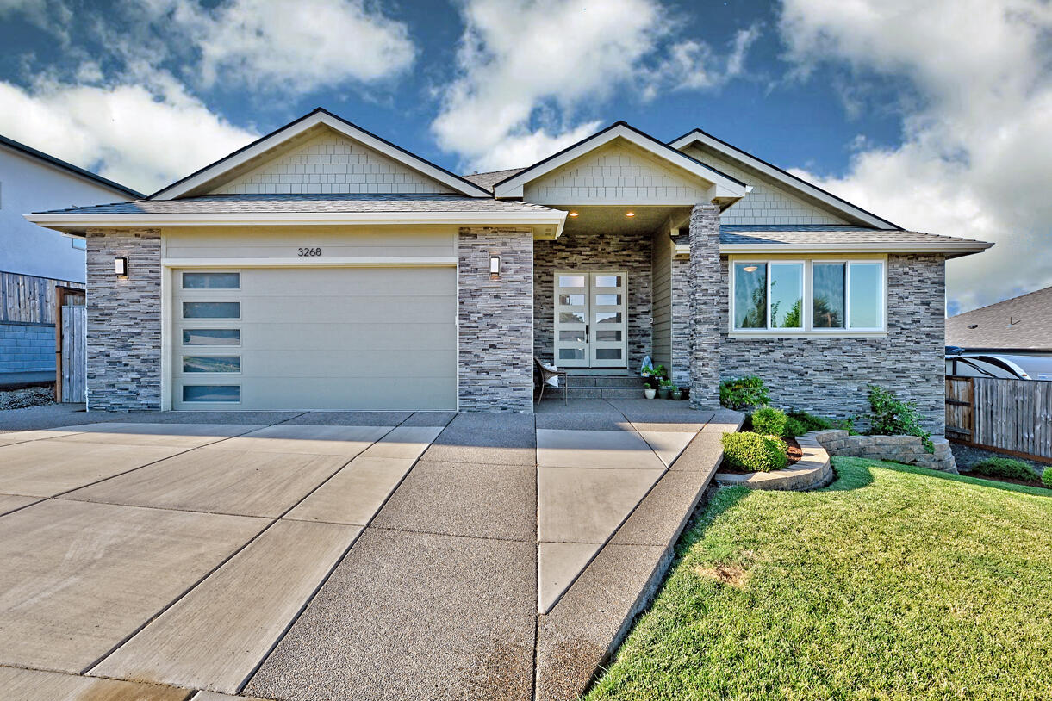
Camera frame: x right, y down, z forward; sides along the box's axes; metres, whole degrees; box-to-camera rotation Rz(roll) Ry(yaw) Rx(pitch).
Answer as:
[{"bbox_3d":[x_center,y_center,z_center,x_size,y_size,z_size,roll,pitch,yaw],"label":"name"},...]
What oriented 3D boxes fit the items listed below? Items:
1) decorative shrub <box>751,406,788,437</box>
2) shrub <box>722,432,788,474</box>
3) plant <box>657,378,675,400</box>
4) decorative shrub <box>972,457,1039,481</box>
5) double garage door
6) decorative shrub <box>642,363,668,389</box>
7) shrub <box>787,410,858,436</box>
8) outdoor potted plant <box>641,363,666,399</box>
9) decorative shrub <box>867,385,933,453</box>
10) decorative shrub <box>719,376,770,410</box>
[{"bbox_3d":[3.854,1.110,7.850,0.560,0.460,0.550,0,0,1],"label":"decorative shrub"},{"bbox_3d":[2.804,1.206,6.100,0.810,0.430,0.780,0,0,1],"label":"shrub"},{"bbox_3d":[2.977,0.814,10.550,0.390,0.480,0.380,0,0,1],"label":"plant"},{"bbox_3d":[9.275,2.298,9.600,1.280,0.420,0.950,0,0,1],"label":"decorative shrub"},{"bbox_3d":[-3.632,-0.185,8.530,4.880,2.440,0.080,0,0,1],"label":"double garage door"},{"bbox_3d":[2.804,0.574,10.850,0.550,0.550,0.500,0,0,1],"label":"decorative shrub"},{"bbox_3d":[5.460,1.317,9.150,1.330,0.480,0.900,0,0,1],"label":"shrub"},{"bbox_3d":[2.760,0.668,10.750,0.520,0.750,0.480,0,0,1],"label":"outdoor potted plant"},{"bbox_3d":[7.076,1.296,9.400,1.220,1.280,0.850,0,0,1],"label":"decorative shrub"},{"bbox_3d":[4.323,0.854,9.850,1.030,0.690,0.900,0,0,1],"label":"decorative shrub"}]

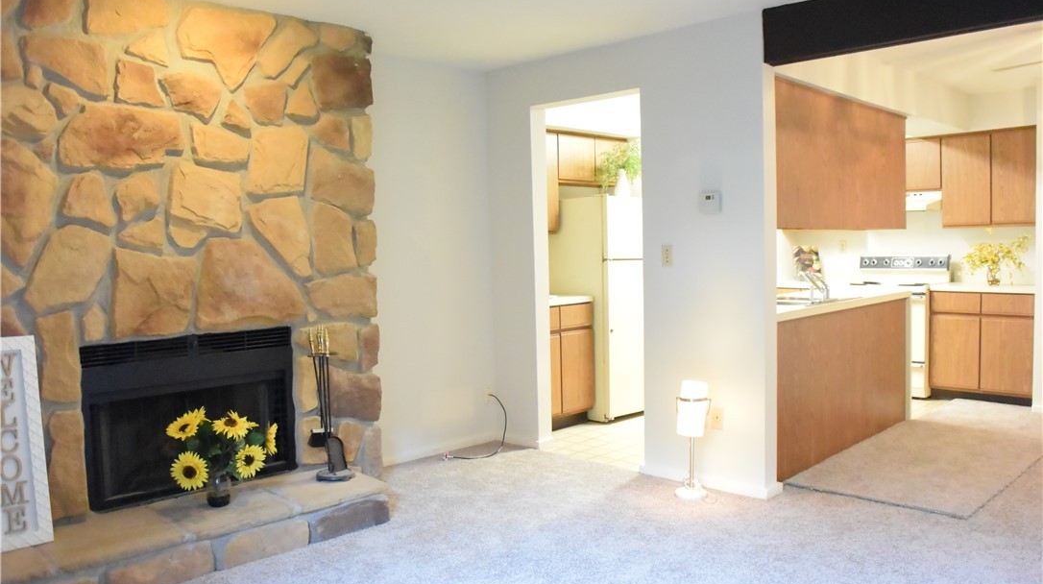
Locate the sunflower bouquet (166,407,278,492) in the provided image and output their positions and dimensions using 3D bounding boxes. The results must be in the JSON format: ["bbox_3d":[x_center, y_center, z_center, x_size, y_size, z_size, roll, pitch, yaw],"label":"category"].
[{"bbox_3d":[-1.364,0.724,3.577,0.460,0.385,0.380,-3,4,-31],"label":"sunflower bouquet"}]

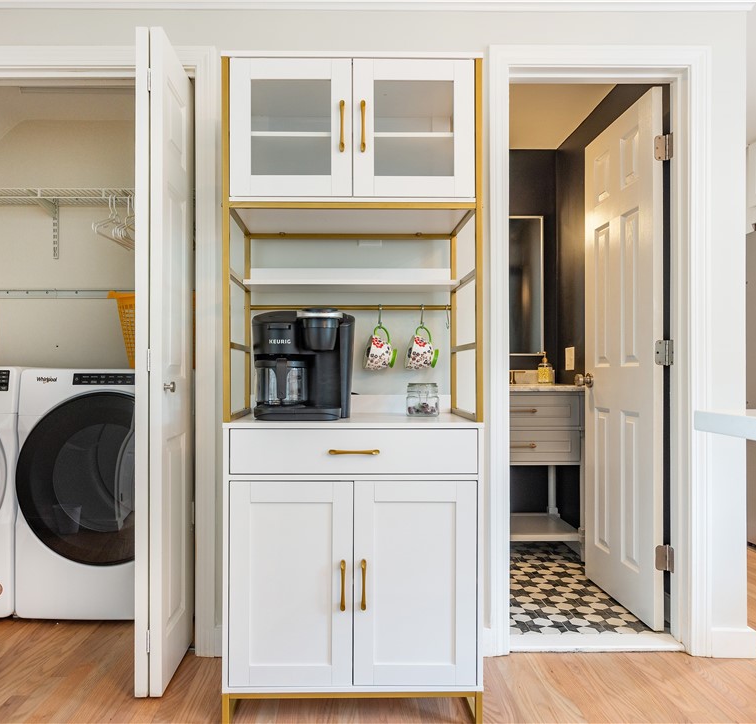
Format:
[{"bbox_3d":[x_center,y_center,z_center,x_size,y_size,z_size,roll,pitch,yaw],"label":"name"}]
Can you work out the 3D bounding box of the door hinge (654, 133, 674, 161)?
[{"bbox_3d":[1.059,-0.794,2.235,0.058,0.097,0.045,0,-1,-2],"label":"door hinge"}]

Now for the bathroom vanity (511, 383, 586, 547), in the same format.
[{"bbox_3d":[0.680,0.577,3.325,0.760,0.900,0.540,0,-1,-2],"label":"bathroom vanity"}]

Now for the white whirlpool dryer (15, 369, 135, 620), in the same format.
[{"bbox_3d":[-1.085,0.523,2.735,0.686,0.985,0.780,0,-1,-2],"label":"white whirlpool dryer"}]

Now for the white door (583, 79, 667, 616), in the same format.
[{"bbox_3d":[1.026,-0.006,2.556,0.040,2.030,0.605,0,-1,-4],"label":"white door"}]

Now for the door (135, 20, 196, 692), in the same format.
[{"bbox_3d":[-0.698,0.003,1.993,0.082,2.007,0.370,0,-1,-3],"label":"door"}]

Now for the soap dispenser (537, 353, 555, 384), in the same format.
[{"bbox_3d":[0.952,0.036,3.420,0.088,0.178,0.085,0,-1,-14],"label":"soap dispenser"}]

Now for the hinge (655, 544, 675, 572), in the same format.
[{"bbox_3d":[1.065,0.730,2.235,0.058,0.100,0.045,0,-1,-2],"label":"hinge"}]

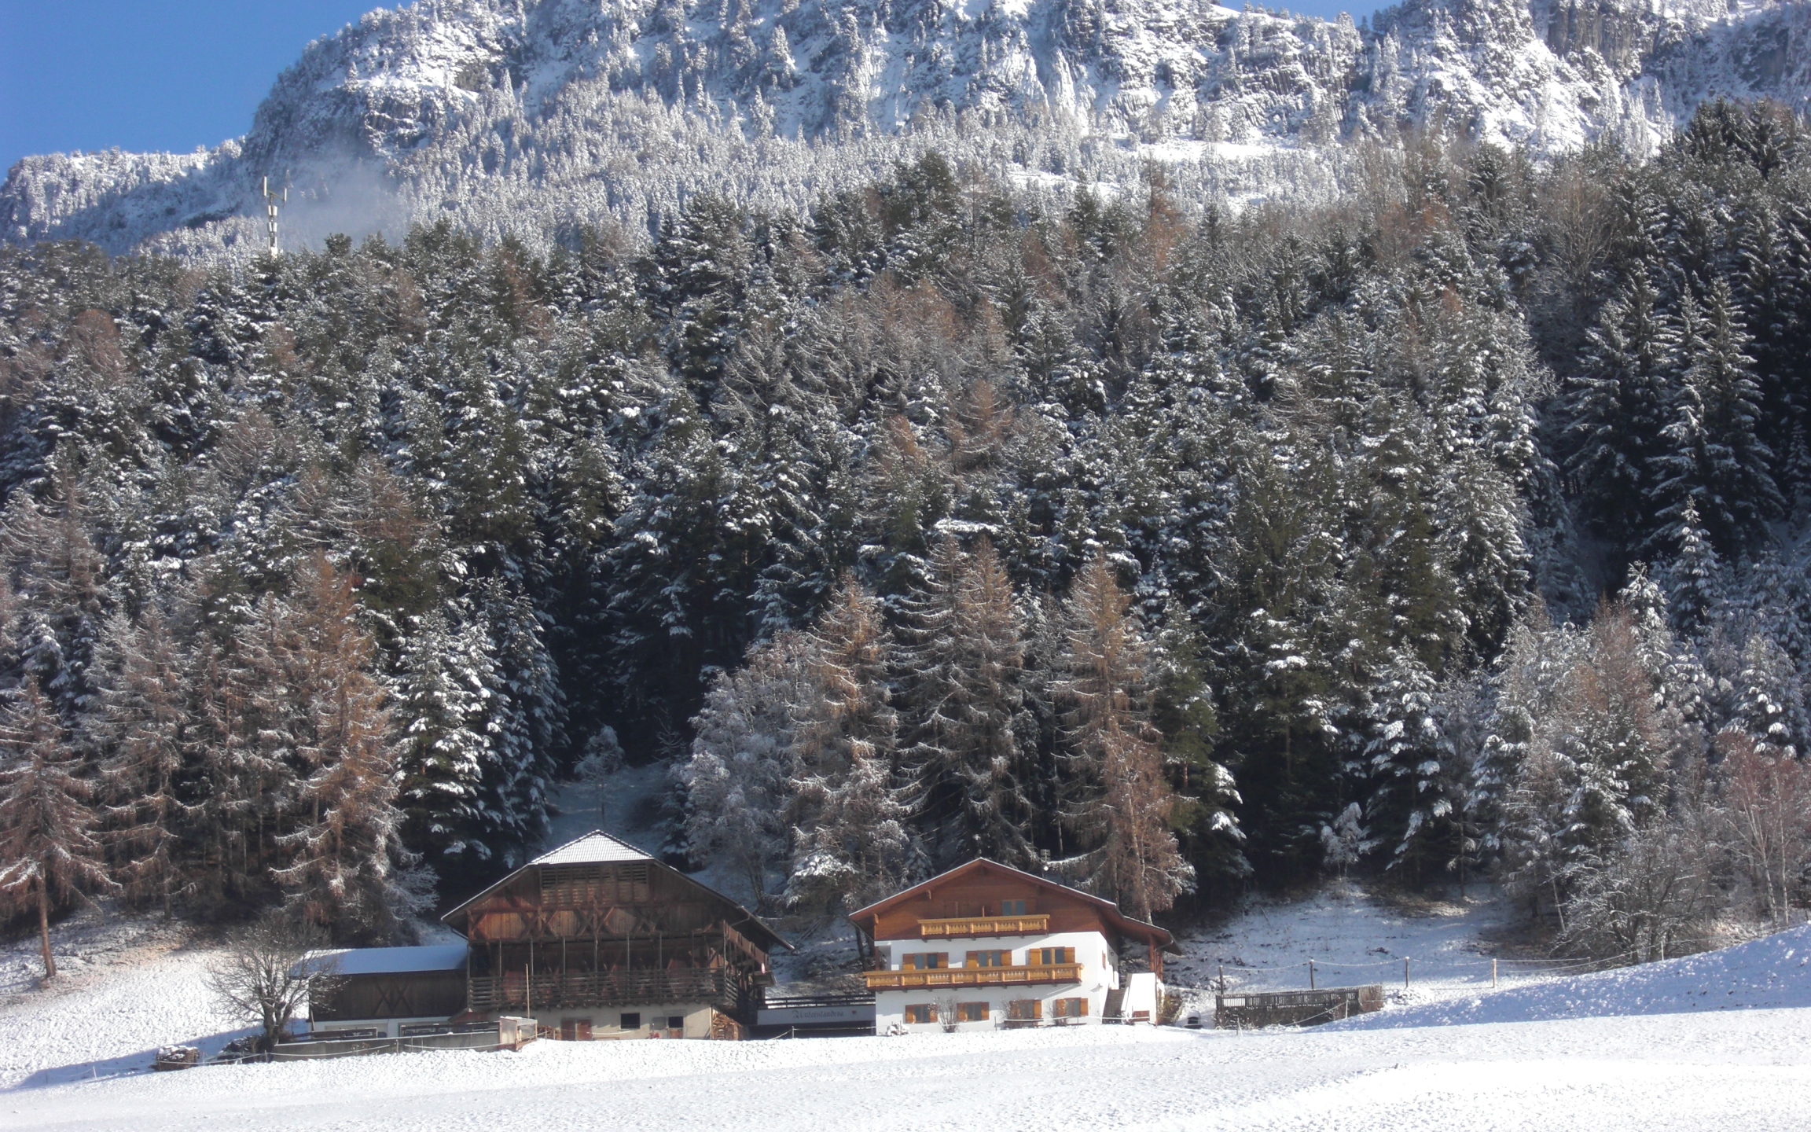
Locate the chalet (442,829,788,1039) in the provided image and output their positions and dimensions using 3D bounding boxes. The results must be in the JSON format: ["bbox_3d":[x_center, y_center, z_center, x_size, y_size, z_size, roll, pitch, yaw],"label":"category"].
[{"bbox_3d":[-18.270,24.830,377.900,19.300,13.480,22.500,-3,-10,6],"label":"chalet"}]

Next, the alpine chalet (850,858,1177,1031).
[{"bbox_3d":[7.270,25.010,373.020,19.440,10.740,18.000,-3,-10,6],"label":"alpine chalet"}]

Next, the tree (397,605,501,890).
[{"bbox_3d":[-31.430,12.840,403.000,7.140,19.750,7.140,-3,-10,6],"label":"tree"}]

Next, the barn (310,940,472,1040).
[{"bbox_3d":[-31.940,27.250,374.160,10.760,6.410,10.000,-3,-10,6],"label":"barn"}]

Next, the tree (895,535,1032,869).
[{"bbox_3d":[3.960,10.190,400.000,9.170,24.810,9.170,-3,-10,6],"label":"tree"}]

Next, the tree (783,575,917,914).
[{"bbox_3d":[-3.780,12.240,396.000,8.800,23.470,8.800,-3,-10,6],"label":"tree"}]

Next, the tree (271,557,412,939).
[{"bbox_3d":[-37.620,12.130,391.000,9.230,25.750,9.230,-3,-10,6],"label":"tree"}]

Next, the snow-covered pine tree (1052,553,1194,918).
[{"bbox_3d":[14.530,11.690,392.000,9.260,25.250,9.260,-3,-10,6],"label":"snow-covered pine tree"}]

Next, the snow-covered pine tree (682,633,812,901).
[{"bbox_3d":[-10.940,13.780,399.000,8.710,18.970,8.710,-3,-10,6],"label":"snow-covered pine tree"}]

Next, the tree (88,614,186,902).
[{"bbox_3d":[-52.000,12.990,397.000,6.540,20.910,6.540,-3,-10,6],"label":"tree"}]

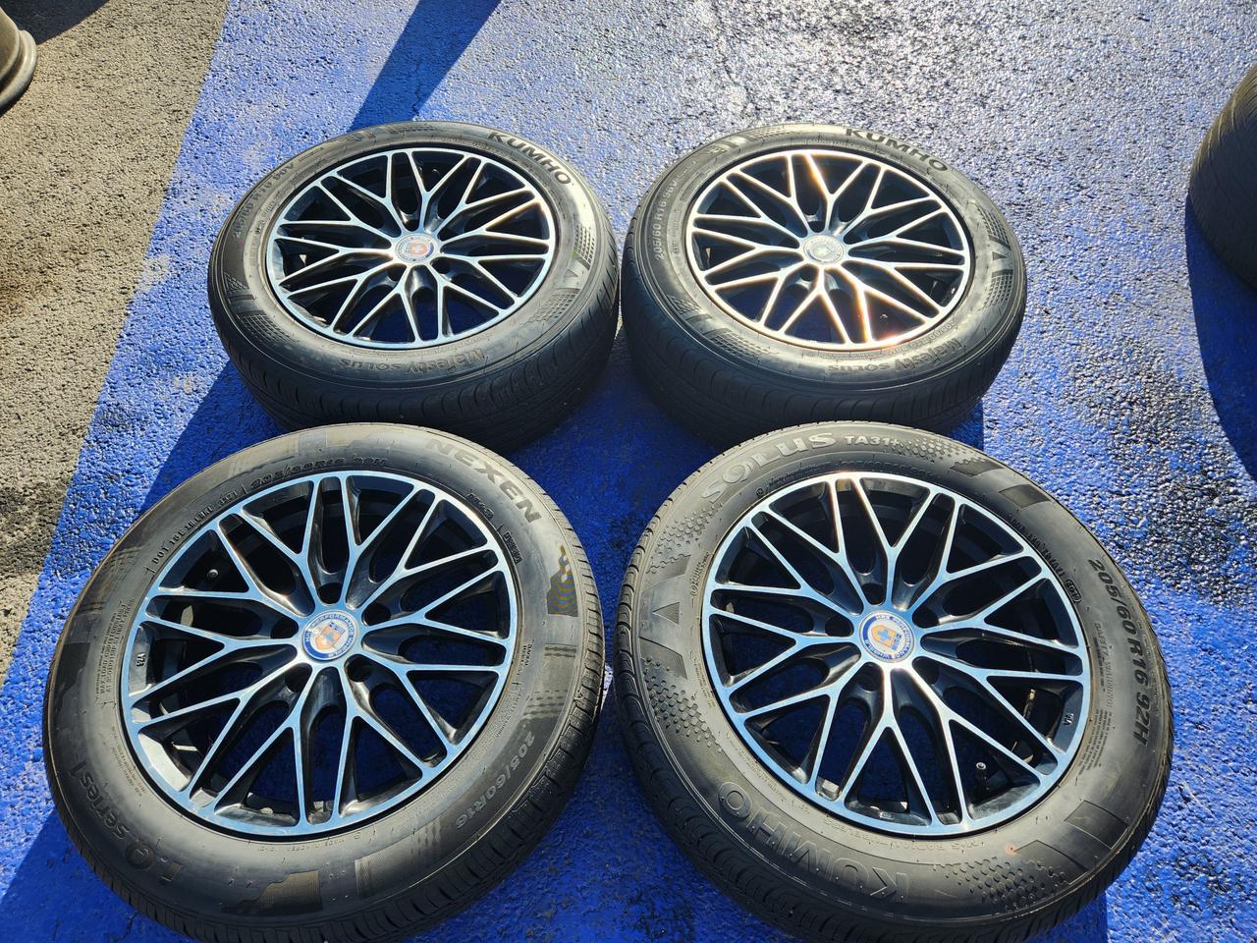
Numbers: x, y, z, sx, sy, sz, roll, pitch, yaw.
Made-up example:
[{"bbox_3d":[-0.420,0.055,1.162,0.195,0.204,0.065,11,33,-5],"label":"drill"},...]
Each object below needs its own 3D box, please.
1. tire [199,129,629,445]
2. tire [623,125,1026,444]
[{"bbox_3d":[-0.341,-0.314,1.397,0.652,0.205,0.652,0,58,0],"label":"tire"},{"bbox_3d":[0.314,-0.313,1.400,0.652,0.205,0.652,1,58,0],"label":"tire"}]

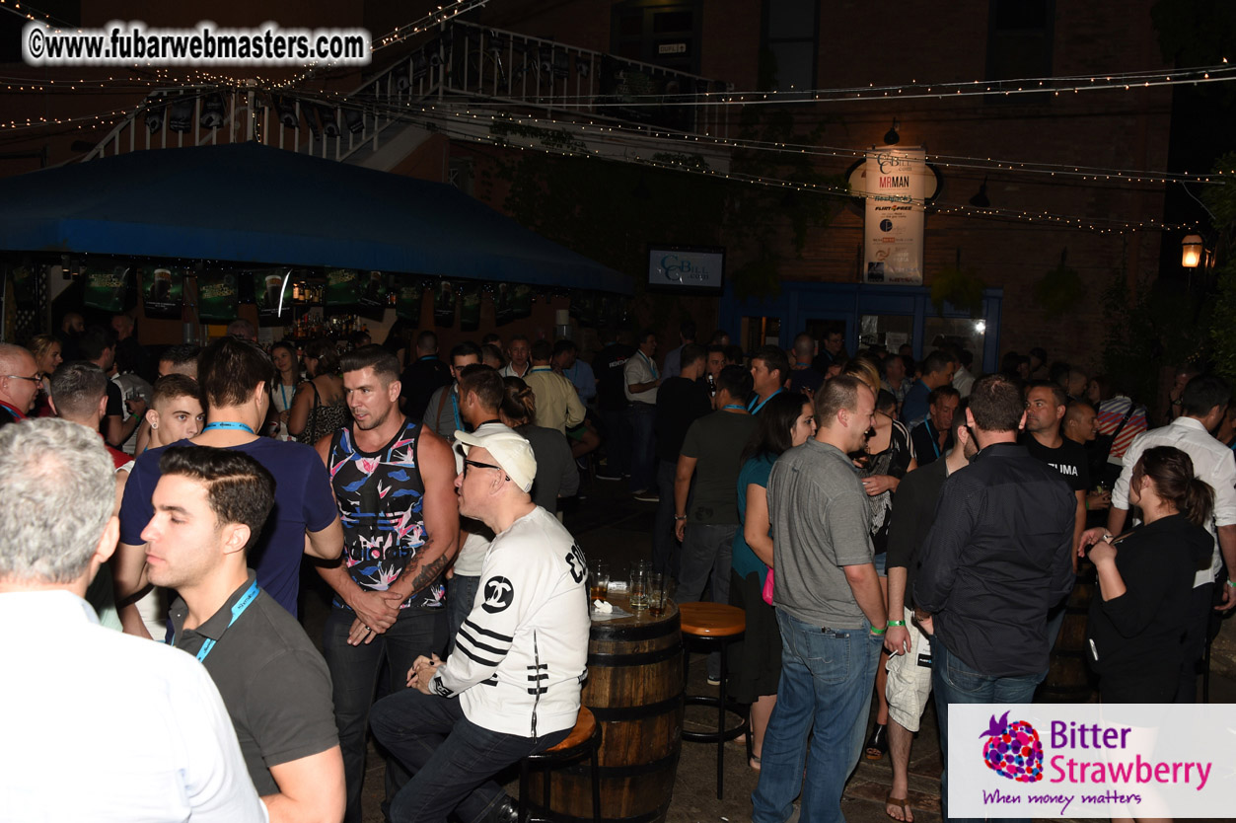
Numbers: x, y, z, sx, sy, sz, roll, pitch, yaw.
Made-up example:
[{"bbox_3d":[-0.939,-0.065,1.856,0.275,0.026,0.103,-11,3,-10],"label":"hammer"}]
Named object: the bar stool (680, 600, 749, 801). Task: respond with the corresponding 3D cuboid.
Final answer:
[{"bbox_3d":[0.368,1.241,4.245,0.400,0.720,0.400,2,5,0],"label":"bar stool"}]

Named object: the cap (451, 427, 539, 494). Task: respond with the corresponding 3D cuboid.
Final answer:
[{"bbox_3d":[-0.330,0.116,2.720,0.270,0.135,0.180,36,5,-6],"label":"cap"}]

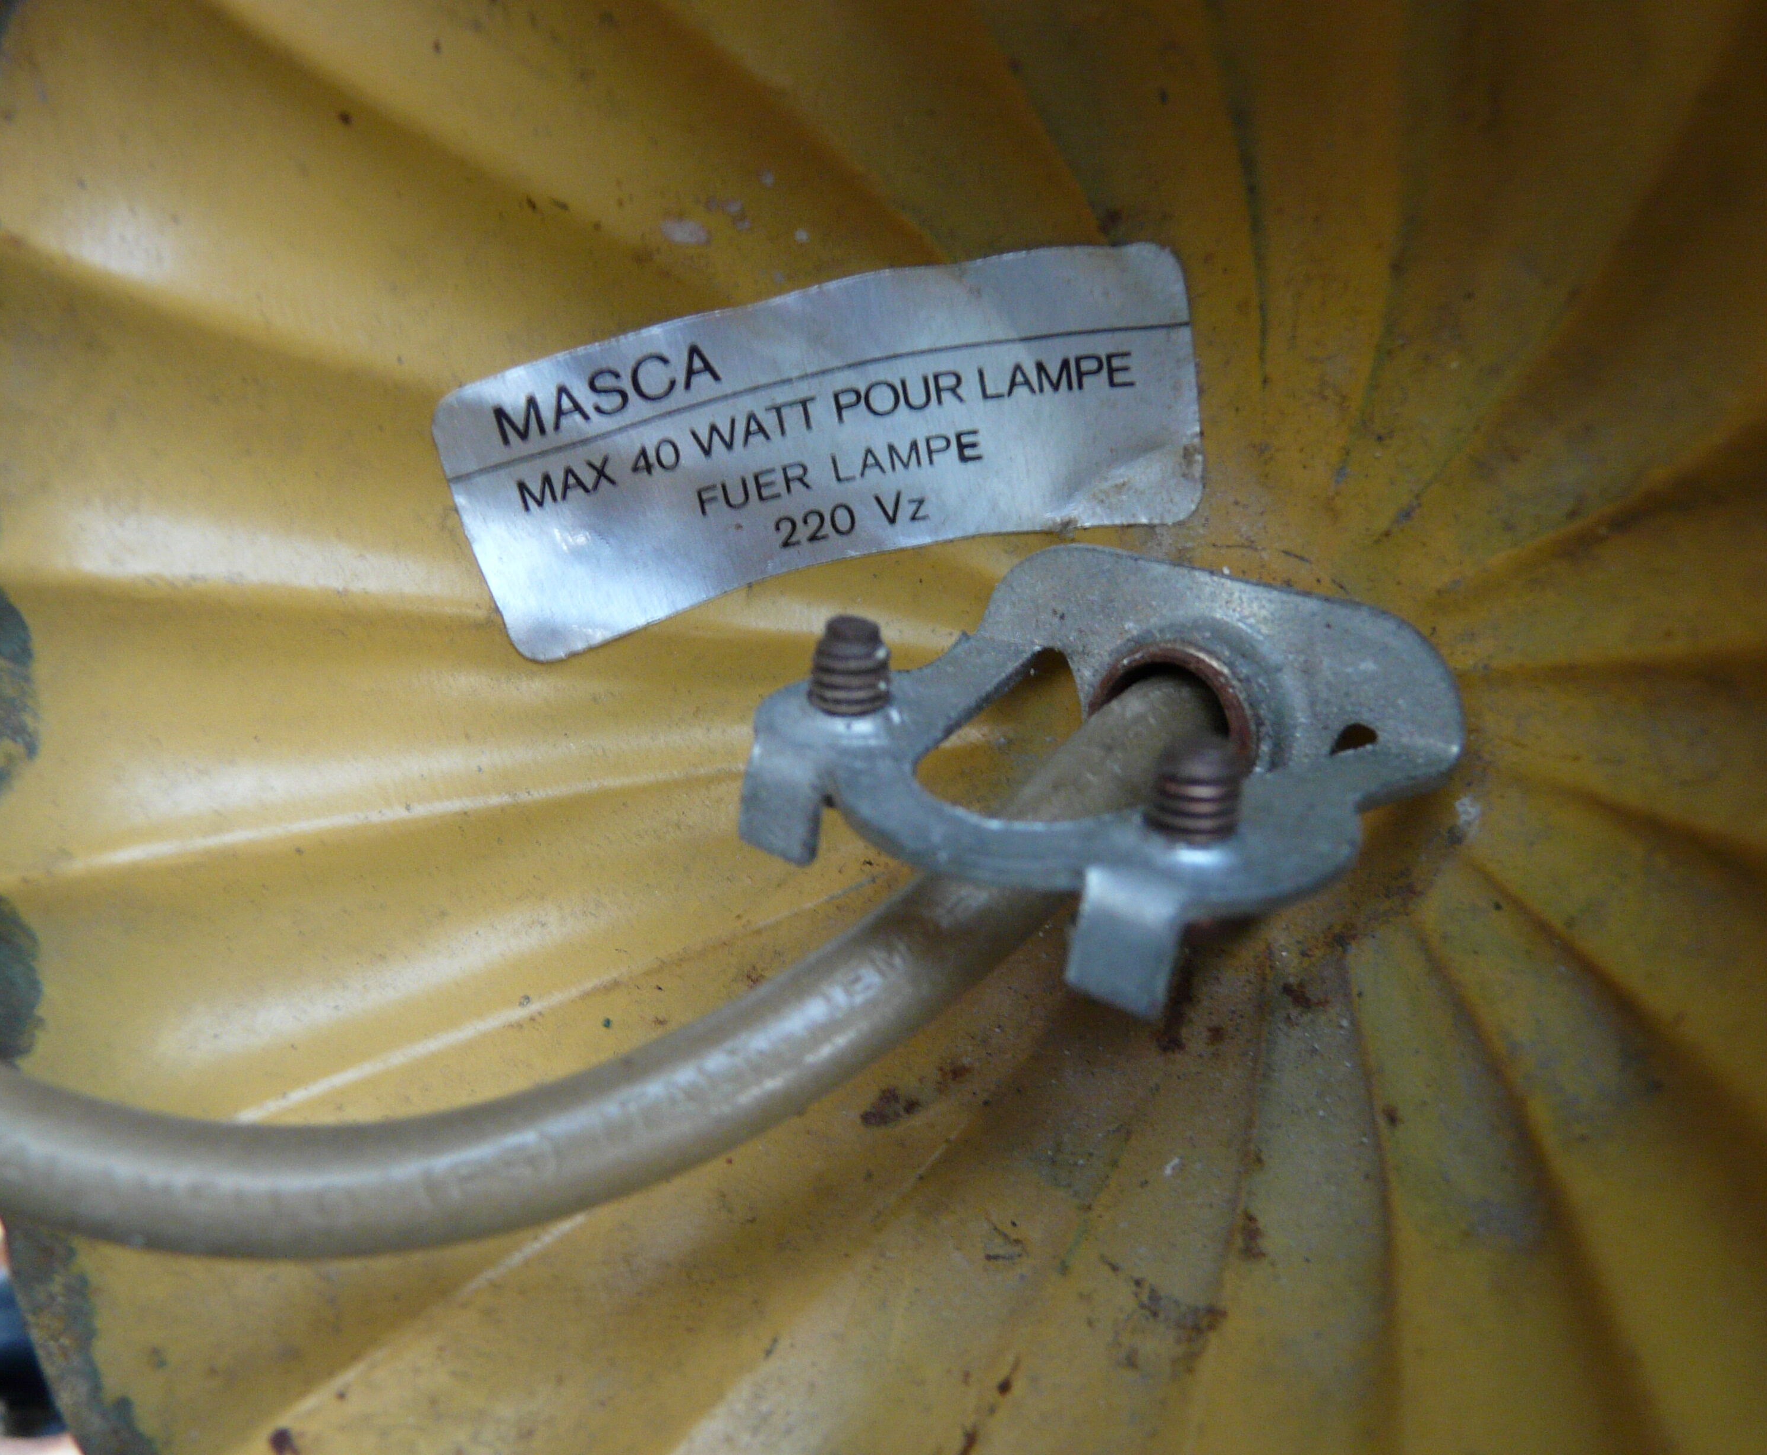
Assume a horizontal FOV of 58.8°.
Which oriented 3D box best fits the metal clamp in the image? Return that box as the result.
[{"bbox_3d":[0.010,0.002,0.079,0.032,0.016,0.025,19,28,36],"label":"metal clamp"}]

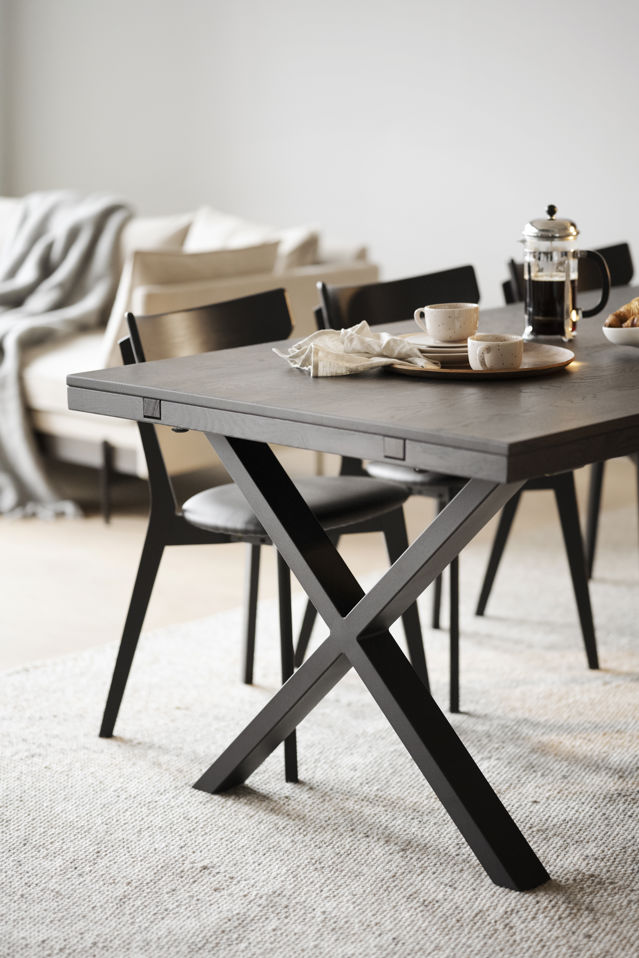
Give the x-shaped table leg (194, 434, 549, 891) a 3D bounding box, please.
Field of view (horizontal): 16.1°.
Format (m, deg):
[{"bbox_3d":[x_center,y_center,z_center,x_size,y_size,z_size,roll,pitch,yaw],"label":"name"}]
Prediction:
[{"bbox_3d":[0.068,0.252,3.726,0.744,0.693,0.076,10,16,42],"label":"x-shaped table leg"}]

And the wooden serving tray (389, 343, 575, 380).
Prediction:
[{"bbox_3d":[0.251,-0.201,3.867,0.374,0.020,0.374,0,12,4],"label":"wooden serving tray"}]

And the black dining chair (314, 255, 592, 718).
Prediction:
[{"bbox_3d":[0.262,-0.006,4.657,0.475,0.820,0.485,-11,16,-43],"label":"black dining chair"}]

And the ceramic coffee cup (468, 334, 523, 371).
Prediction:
[{"bbox_3d":[0.289,-0.203,3.752,0.092,0.058,0.111,5,13,25],"label":"ceramic coffee cup"}]

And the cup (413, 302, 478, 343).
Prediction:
[{"bbox_3d":[0.216,-0.266,3.862,0.111,0.058,0.092,1,12,8],"label":"cup"}]

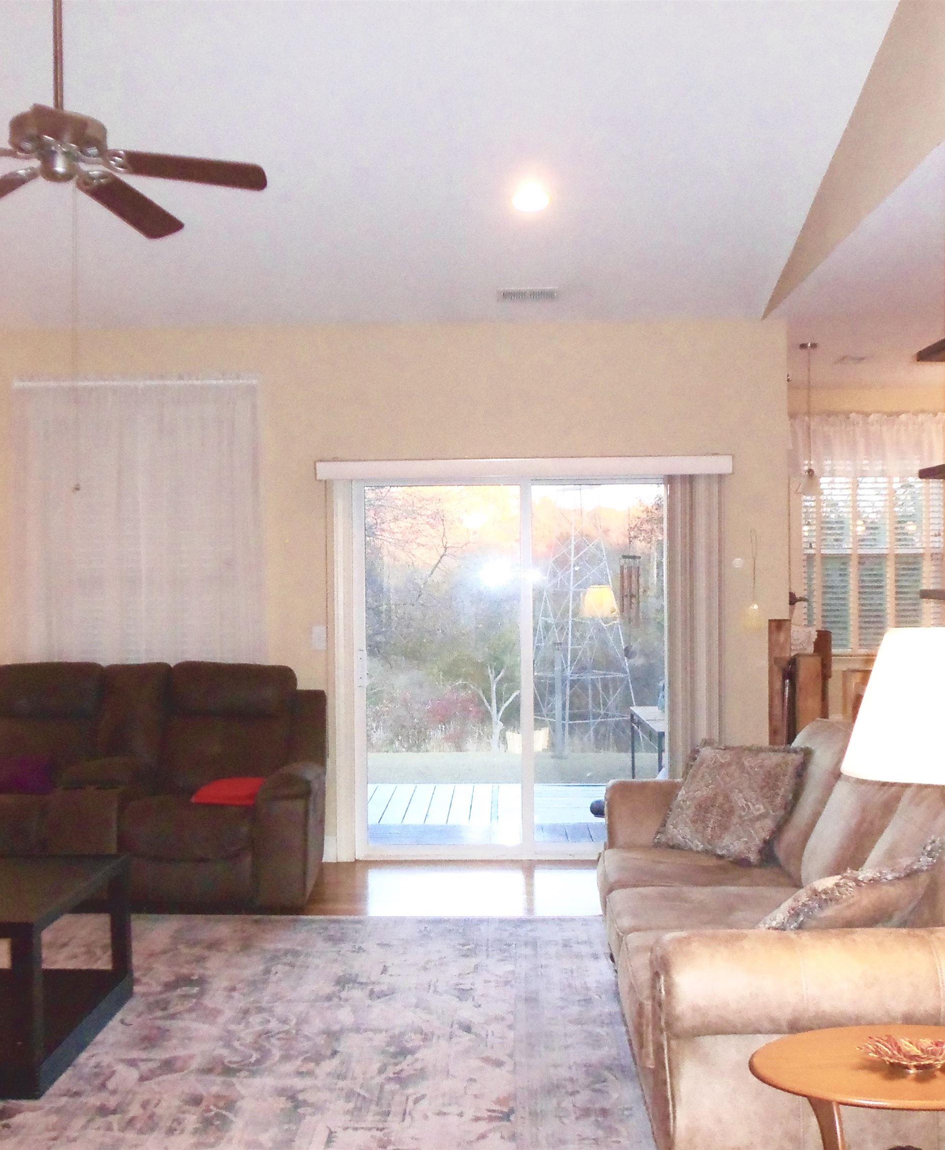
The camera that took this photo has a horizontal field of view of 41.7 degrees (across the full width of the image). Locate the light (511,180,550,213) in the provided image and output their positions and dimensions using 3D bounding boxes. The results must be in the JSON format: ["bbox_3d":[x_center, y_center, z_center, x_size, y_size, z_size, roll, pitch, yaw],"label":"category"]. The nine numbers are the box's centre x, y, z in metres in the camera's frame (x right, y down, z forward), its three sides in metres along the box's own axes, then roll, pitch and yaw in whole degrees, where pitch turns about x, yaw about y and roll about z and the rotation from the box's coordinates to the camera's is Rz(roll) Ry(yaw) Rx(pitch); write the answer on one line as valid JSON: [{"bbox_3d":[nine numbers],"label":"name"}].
[{"bbox_3d":[0.247,-1.601,5.281,0.170,0.040,0.170,-1,-16,1],"label":"light"}]

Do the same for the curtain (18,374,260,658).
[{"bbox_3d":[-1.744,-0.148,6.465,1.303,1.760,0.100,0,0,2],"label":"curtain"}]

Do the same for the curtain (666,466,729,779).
[{"bbox_3d":[1.130,0.455,6.237,0.310,1.930,0.100,-1,0,1],"label":"curtain"}]

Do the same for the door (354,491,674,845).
[{"bbox_3d":[0.256,0.488,6.494,1.746,1.978,0.120,0,0,2],"label":"door"}]

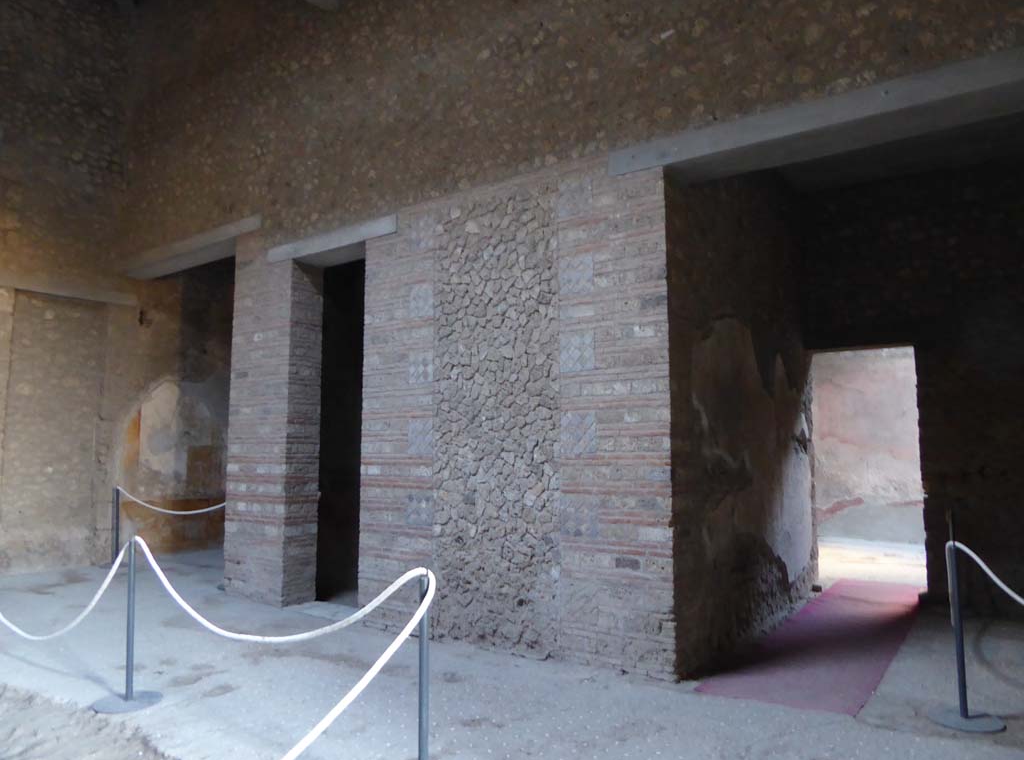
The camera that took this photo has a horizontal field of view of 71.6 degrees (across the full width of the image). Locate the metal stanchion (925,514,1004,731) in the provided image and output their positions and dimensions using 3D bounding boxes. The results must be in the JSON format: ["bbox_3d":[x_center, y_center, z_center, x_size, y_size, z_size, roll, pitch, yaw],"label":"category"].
[{"bbox_3d":[2.562,1.422,4.051,0.395,1.000,0.402,-4,-7,36],"label":"metal stanchion"}]

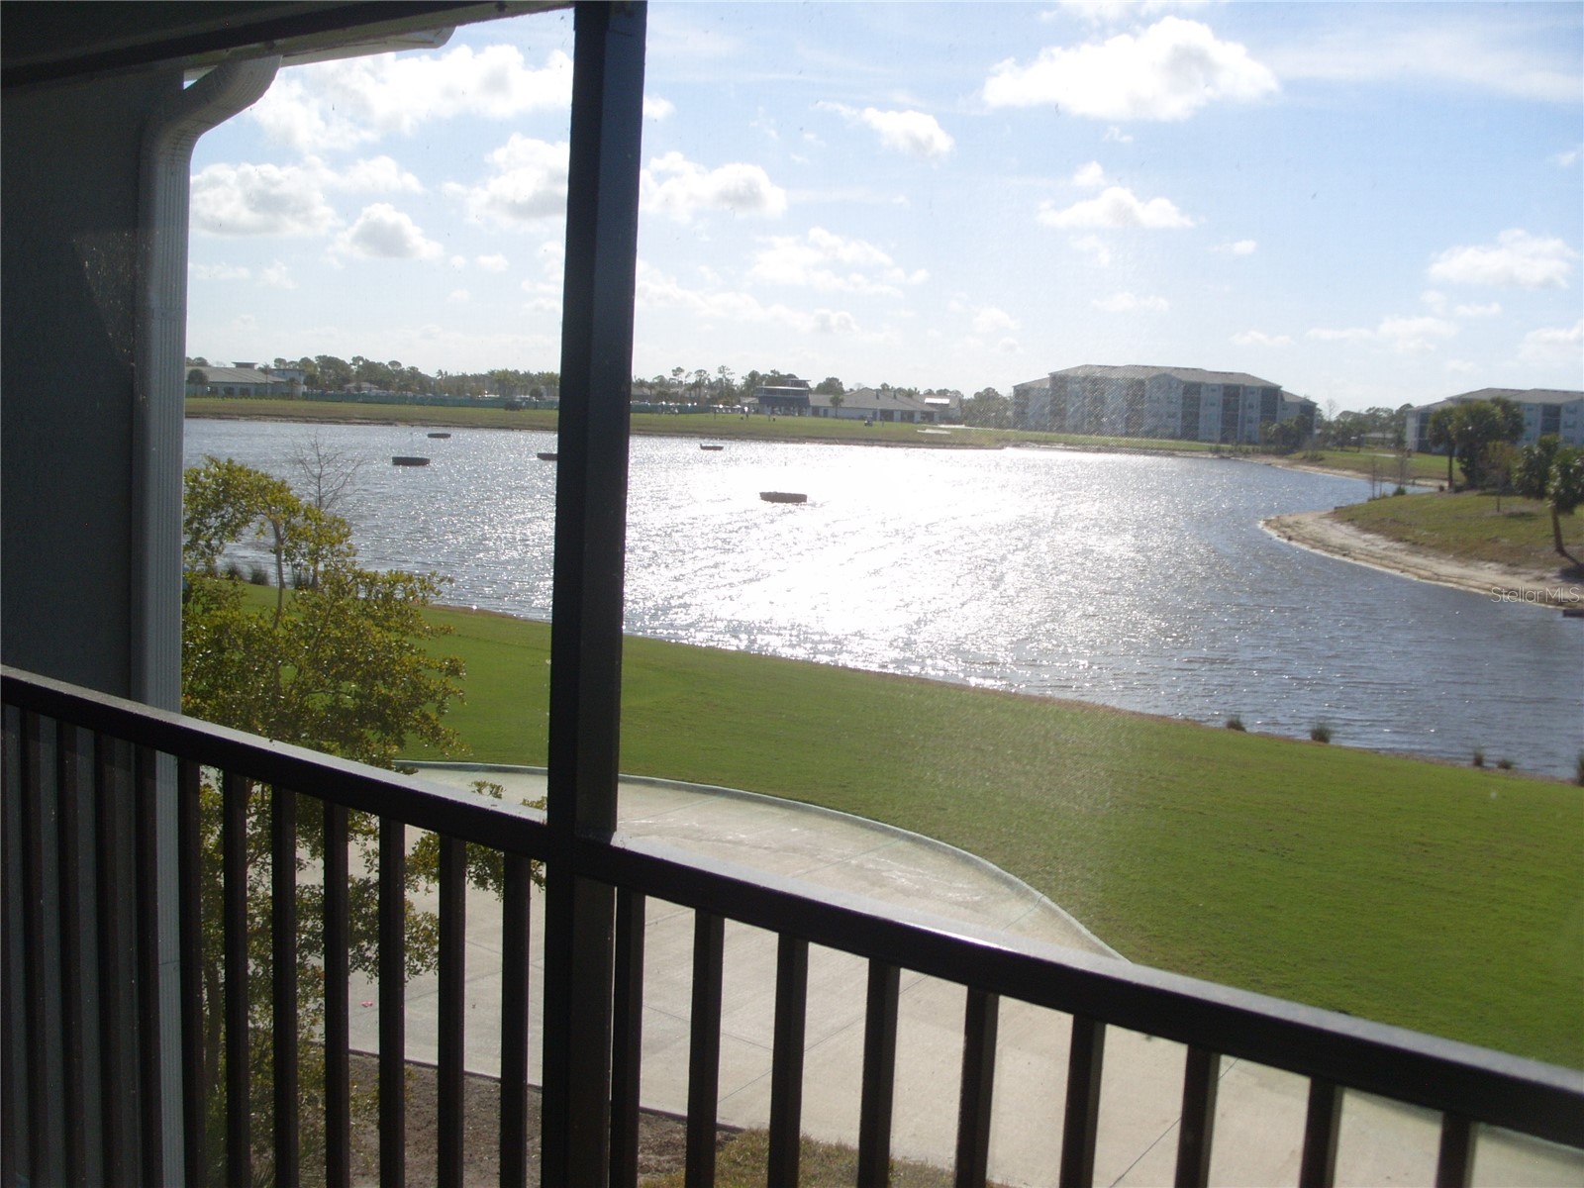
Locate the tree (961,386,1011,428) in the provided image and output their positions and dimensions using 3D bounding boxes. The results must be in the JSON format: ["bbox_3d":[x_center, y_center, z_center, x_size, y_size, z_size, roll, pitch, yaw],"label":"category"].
[{"bbox_3d":[45.127,-43.259,372.000,11.300,9.200,10.000,3,7,7],"label":"tree"}]

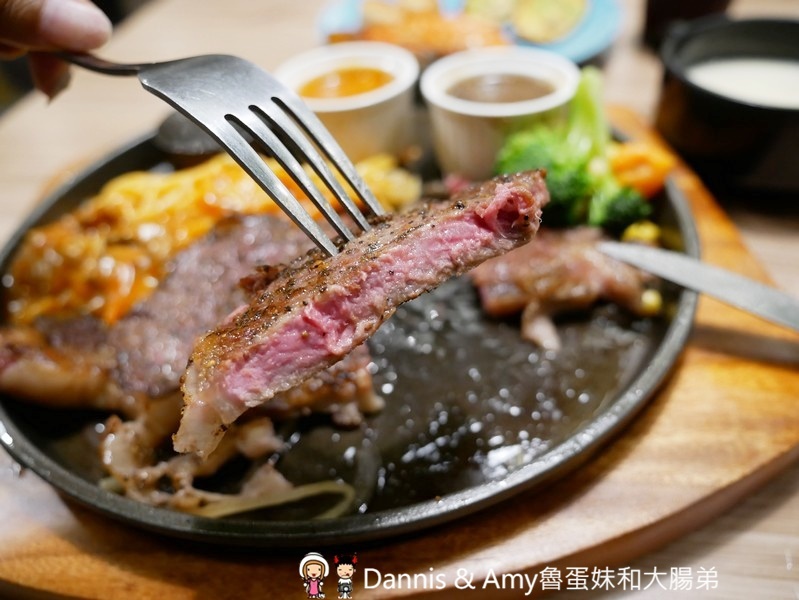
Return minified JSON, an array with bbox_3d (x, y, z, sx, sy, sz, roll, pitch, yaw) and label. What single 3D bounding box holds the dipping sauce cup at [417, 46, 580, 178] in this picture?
[{"bbox_3d":[0.044,-0.080,0.267,0.067,0.041,0.067,-3,43,3],"label":"dipping sauce cup"}]

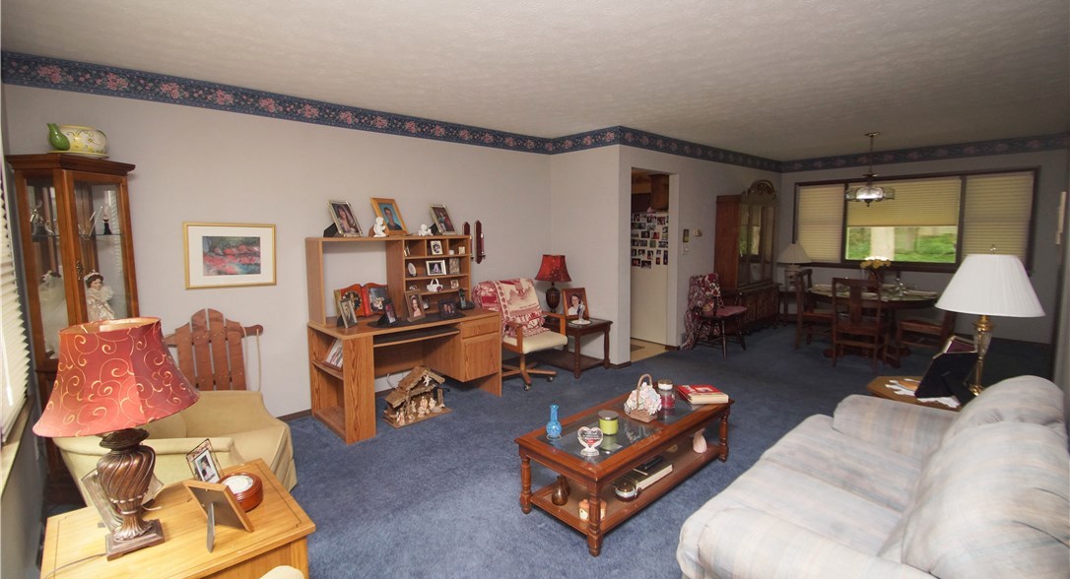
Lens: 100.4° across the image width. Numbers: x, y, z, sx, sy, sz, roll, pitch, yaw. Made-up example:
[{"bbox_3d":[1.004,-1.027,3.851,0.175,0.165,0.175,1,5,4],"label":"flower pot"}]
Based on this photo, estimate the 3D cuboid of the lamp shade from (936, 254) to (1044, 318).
[{"bbox_3d":[2.425,-0.034,2.373,0.410,0.295,0.410,-7,10,-40],"label":"lamp shade"}]

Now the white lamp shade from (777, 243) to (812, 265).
[{"bbox_3d":[3.797,-0.511,6.510,0.460,0.300,0.460,-7,10,-40],"label":"white lamp shade"}]

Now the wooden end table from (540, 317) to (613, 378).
[{"bbox_3d":[0.394,0.580,4.687,0.530,0.490,0.660,-7,10,-40],"label":"wooden end table"}]

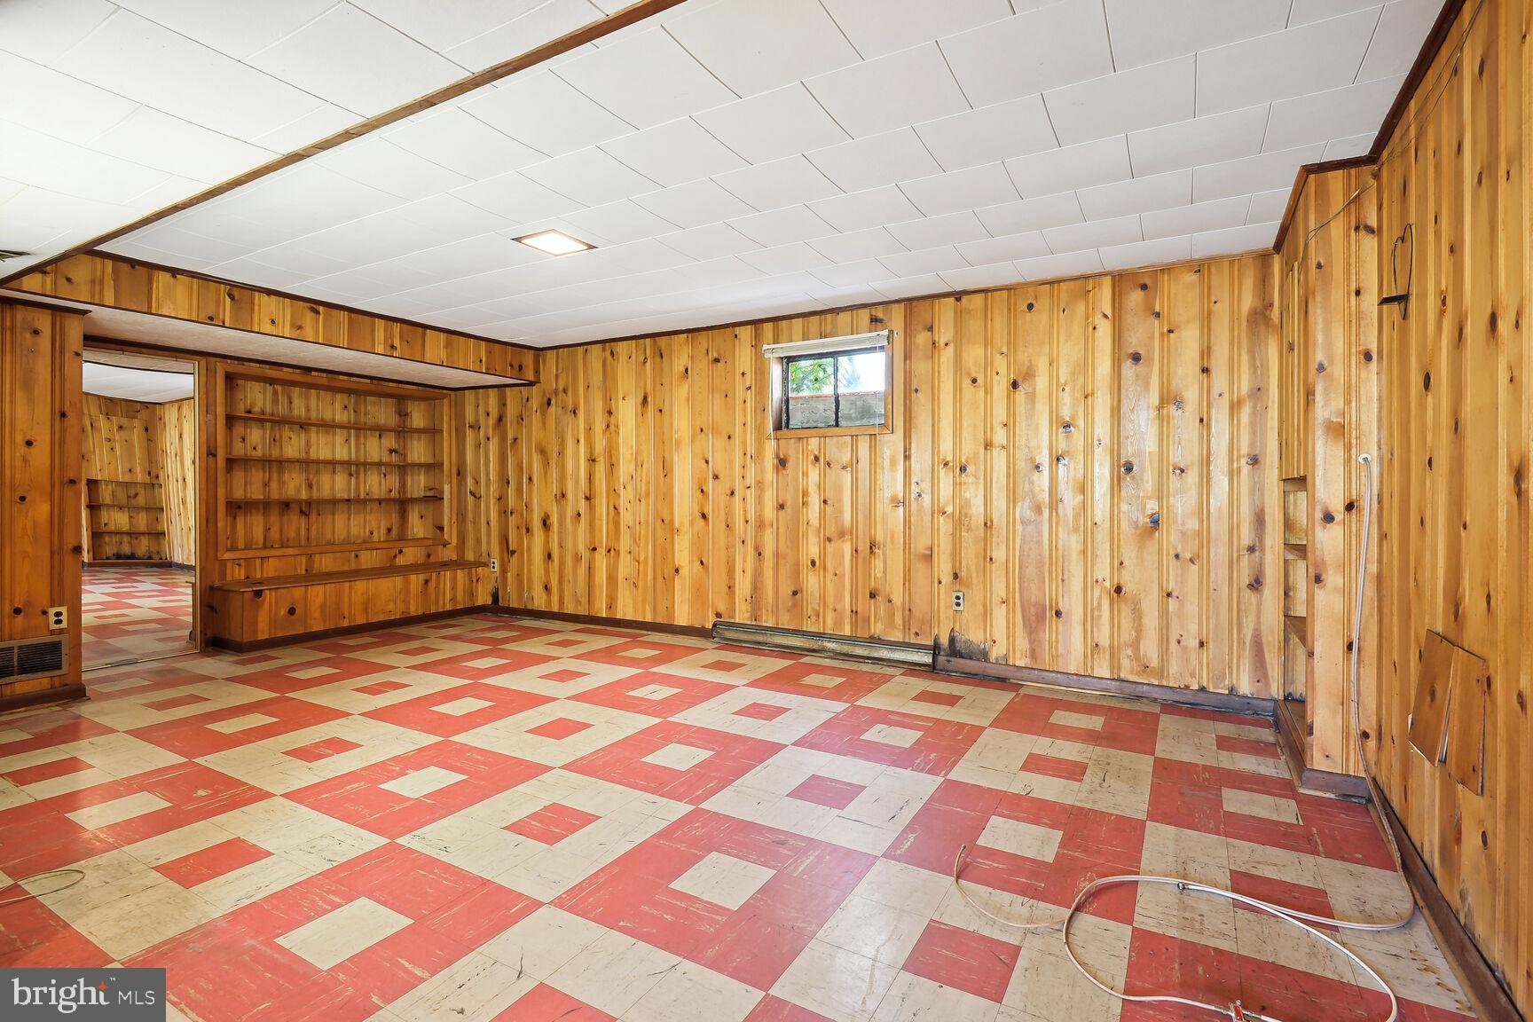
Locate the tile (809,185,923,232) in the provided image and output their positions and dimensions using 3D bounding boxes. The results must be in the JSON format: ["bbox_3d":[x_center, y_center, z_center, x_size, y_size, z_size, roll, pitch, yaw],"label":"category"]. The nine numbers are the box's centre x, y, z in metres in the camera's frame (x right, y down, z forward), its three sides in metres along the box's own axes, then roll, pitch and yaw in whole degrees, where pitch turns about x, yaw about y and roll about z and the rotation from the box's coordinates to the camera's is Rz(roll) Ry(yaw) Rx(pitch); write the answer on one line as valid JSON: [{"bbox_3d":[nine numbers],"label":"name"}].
[{"bbox_3d":[0.452,-1.348,3.042,0.410,0.018,0.404,1,2,30],"label":"tile"}]

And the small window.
[{"bbox_3d":[0.439,-0.854,4.678,0.821,0.567,0.101,1,2,30],"label":"small window"}]

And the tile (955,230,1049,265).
[{"bbox_3d":[1.225,-1.342,3.495,0.411,0.020,0.403,1,2,30],"label":"tile"}]

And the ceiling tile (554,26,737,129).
[{"bbox_3d":[-0.361,-1.327,2.112,0.410,0.018,0.404,1,2,30],"label":"ceiling tile"}]

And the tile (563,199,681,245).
[{"bbox_3d":[-0.661,-1.346,3.177,0.411,0.020,0.403,1,2,30],"label":"tile"}]

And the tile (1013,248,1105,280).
[{"bbox_3d":[1.626,-1.368,3.782,0.406,0.020,0.406,1,2,30],"label":"tile"}]

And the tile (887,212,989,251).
[{"bbox_3d":[0.839,-1.354,3.290,0.410,0.018,0.405,1,2,30],"label":"tile"}]

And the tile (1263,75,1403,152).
[{"bbox_3d":[1.874,-1.323,2.279,0.340,0.018,0.404,1,2,30],"label":"tile"}]

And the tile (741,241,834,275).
[{"bbox_3d":[0.109,-1.367,3.682,0.410,0.018,0.405,1,2,30],"label":"tile"}]

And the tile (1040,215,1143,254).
[{"bbox_3d":[1.594,-1.350,3.329,0.406,0.020,0.406,1,2,30],"label":"tile"}]

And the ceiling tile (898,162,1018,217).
[{"bbox_3d":[0.801,-1.324,2.809,0.411,0.020,0.403,1,2,30],"label":"ceiling tile"}]

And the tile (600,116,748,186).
[{"bbox_3d":[-0.335,-1.338,2.553,0.410,0.018,0.404,1,2,30],"label":"tile"}]

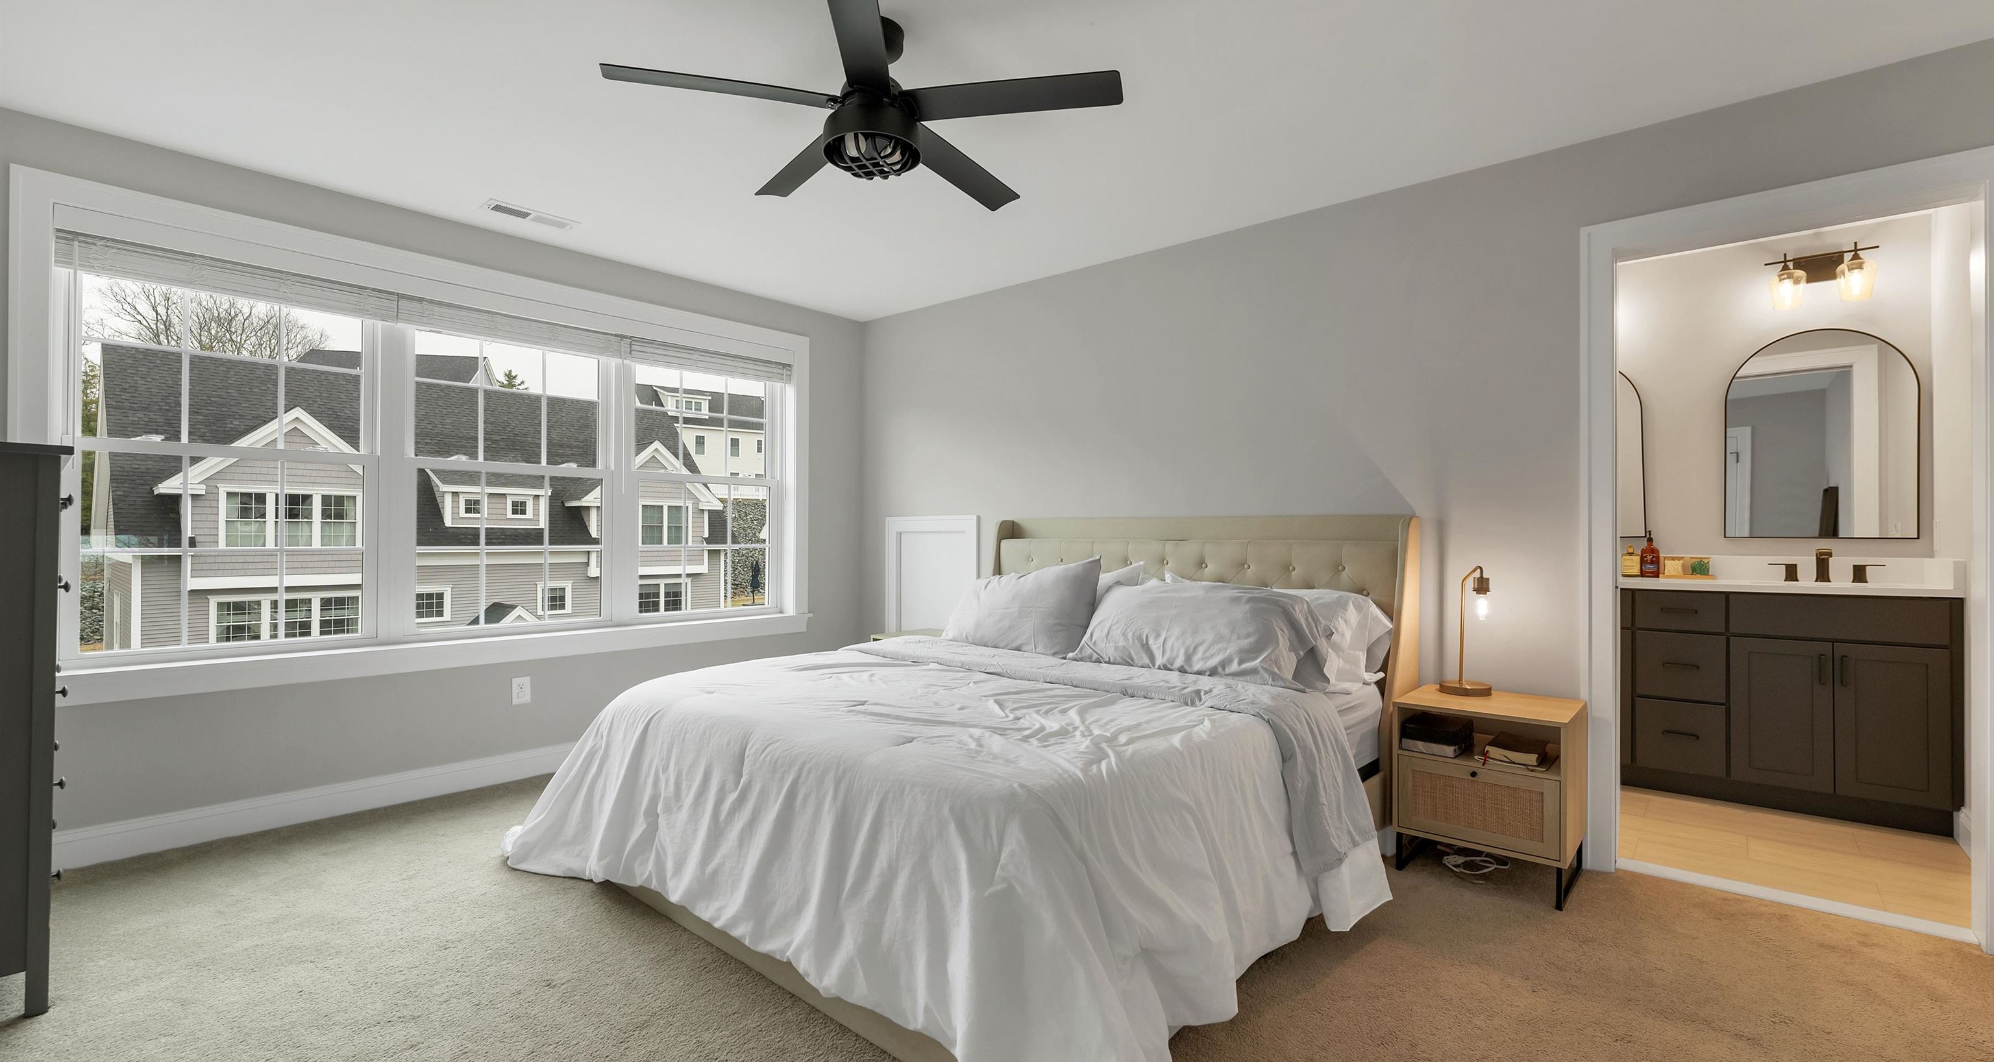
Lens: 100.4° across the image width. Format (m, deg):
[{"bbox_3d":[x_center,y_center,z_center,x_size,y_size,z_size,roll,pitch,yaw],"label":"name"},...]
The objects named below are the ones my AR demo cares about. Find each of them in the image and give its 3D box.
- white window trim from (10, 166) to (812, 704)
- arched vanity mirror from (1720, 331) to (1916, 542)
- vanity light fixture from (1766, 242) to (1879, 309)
[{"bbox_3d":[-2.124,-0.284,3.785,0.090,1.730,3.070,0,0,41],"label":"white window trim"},{"bbox_3d":[3.538,-0.417,3.586,0.610,0.910,0.025,0,0,41],"label":"arched vanity mirror"},{"bbox_3d":[3.500,-1.076,3.532,0.347,0.248,0.160,0,0,41],"label":"vanity light fixture"}]

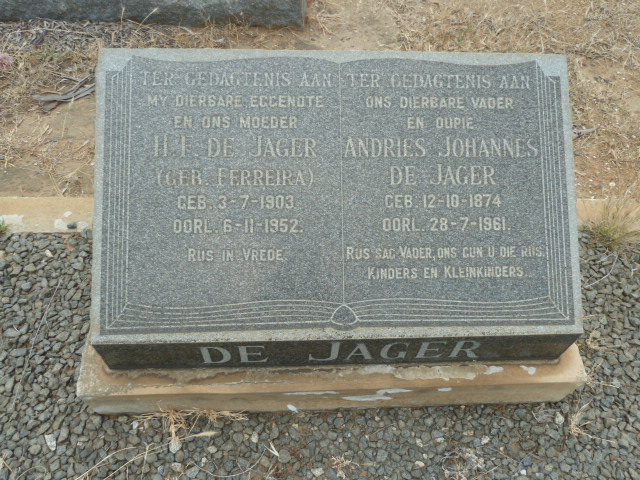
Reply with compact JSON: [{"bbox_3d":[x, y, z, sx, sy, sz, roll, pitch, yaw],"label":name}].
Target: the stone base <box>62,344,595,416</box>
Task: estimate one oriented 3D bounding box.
[{"bbox_3d":[0.024,0.112,1.106,0.950,0.133,0.475,0,57,-4],"label":"stone base"}]

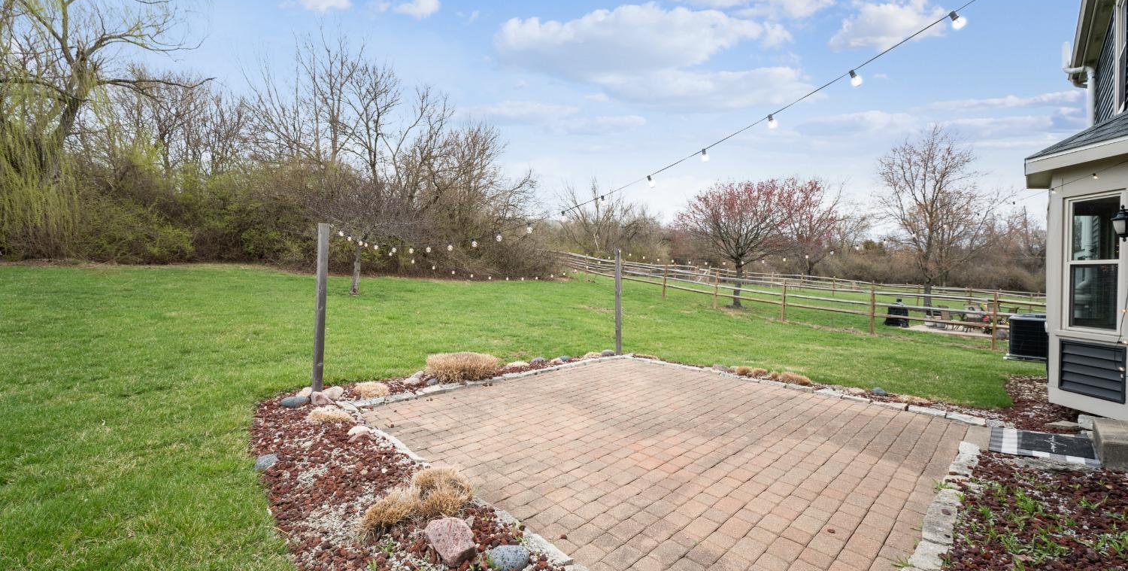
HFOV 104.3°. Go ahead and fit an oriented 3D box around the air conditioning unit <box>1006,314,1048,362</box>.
[{"bbox_3d":[8.480,0.920,7.830,0.750,0.780,0.750,-2,2,-43],"label":"air conditioning unit"}]

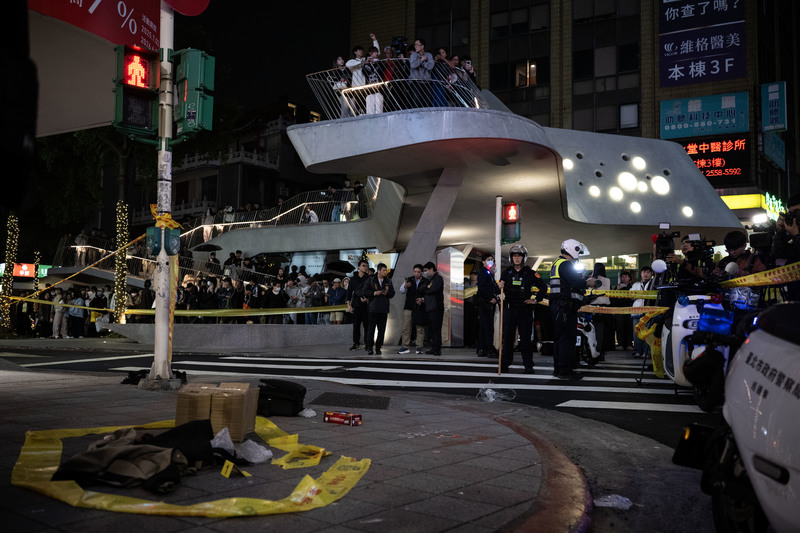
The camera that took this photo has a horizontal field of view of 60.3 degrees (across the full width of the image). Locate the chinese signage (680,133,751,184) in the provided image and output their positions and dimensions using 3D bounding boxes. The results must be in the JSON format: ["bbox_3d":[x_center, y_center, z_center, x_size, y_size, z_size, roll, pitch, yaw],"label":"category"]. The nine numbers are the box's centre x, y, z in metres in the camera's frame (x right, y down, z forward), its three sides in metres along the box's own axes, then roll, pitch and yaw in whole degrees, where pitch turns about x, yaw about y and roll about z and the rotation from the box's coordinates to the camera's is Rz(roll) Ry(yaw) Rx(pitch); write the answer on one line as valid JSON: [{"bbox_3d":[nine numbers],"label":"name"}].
[{"bbox_3d":[14.599,-5.007,32.793,3.768,2.208,0.250,-1,-4,27],"label":"chinese signage"}]

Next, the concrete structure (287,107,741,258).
[{"bbox_3d":[2.750,-1.850,16.200,9.400,2.900,6.800,-1,-4,25],"label":"concrete structure"}]

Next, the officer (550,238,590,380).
[{"bbox_3d":[2.222,0.559,8.950,0.480,1.790,0.500,0,-3,-9],"label":"officer"}]

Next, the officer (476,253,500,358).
[{"bbox_3d":[1.496,0.672,11.777,0.360,1.750,0.480,-1,-4,32],"label":"officer"}]

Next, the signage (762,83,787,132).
[{"bbox_3d":[20.364,-8.658,37.500,1.150,2.550,0.250,-1,-3,28],"label":"signage"}]

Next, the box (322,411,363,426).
[{"bbox_3d":[-0.388,1.041,4.713,0.246,0.068,0.108,-2,-4,37],"label":"box"}]

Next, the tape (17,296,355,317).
[{"bbox_3d":[-5.892,0.964,16.200,11.000,0.550,0.300,-1,-3,29],"label":"tape"}]

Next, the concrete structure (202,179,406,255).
[{"bbox_3d":[-3.482,-1.847,26.500,7.500,2.800,3.800,0,-3,0],"label":"concrete structure"}]

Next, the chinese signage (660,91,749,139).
[{"bbox_3d":[14.487,-7.176,32.851,3.854,1.855,0.250,-1,-4,27],"label":"chinese signage"}]

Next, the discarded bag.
[{"bbox_3d":[-0.826,0.917,4.800,0.340,0.250,0.260,0,-3,0],"label":"discarded bag"}]

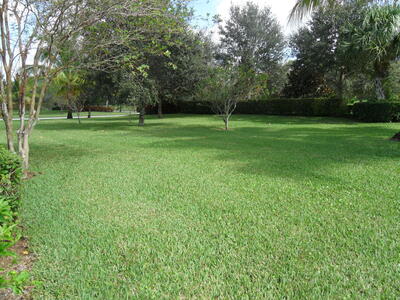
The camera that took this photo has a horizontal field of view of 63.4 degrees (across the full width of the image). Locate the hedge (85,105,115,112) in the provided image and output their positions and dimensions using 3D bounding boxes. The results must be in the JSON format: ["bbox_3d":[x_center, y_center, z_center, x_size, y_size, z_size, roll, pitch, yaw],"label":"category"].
[{"bbox_3d":[-16.025,-6.608,52.091,4.780,1.200,1.800,0,8,0],"label":"hedge"}]

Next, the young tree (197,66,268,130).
[{"bbox_3d":[1.781,-2.888,18.275,4.000,3.560,3.800,0,8,0],"label":"young tree"}]

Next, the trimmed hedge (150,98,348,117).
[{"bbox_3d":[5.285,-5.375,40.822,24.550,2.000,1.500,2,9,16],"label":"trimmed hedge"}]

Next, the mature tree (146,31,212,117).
[{"bbox_3d":[-2.273,-7.202,31.290,7.000,8.360,6.600,0,8,0],"label":"mature tree"}]

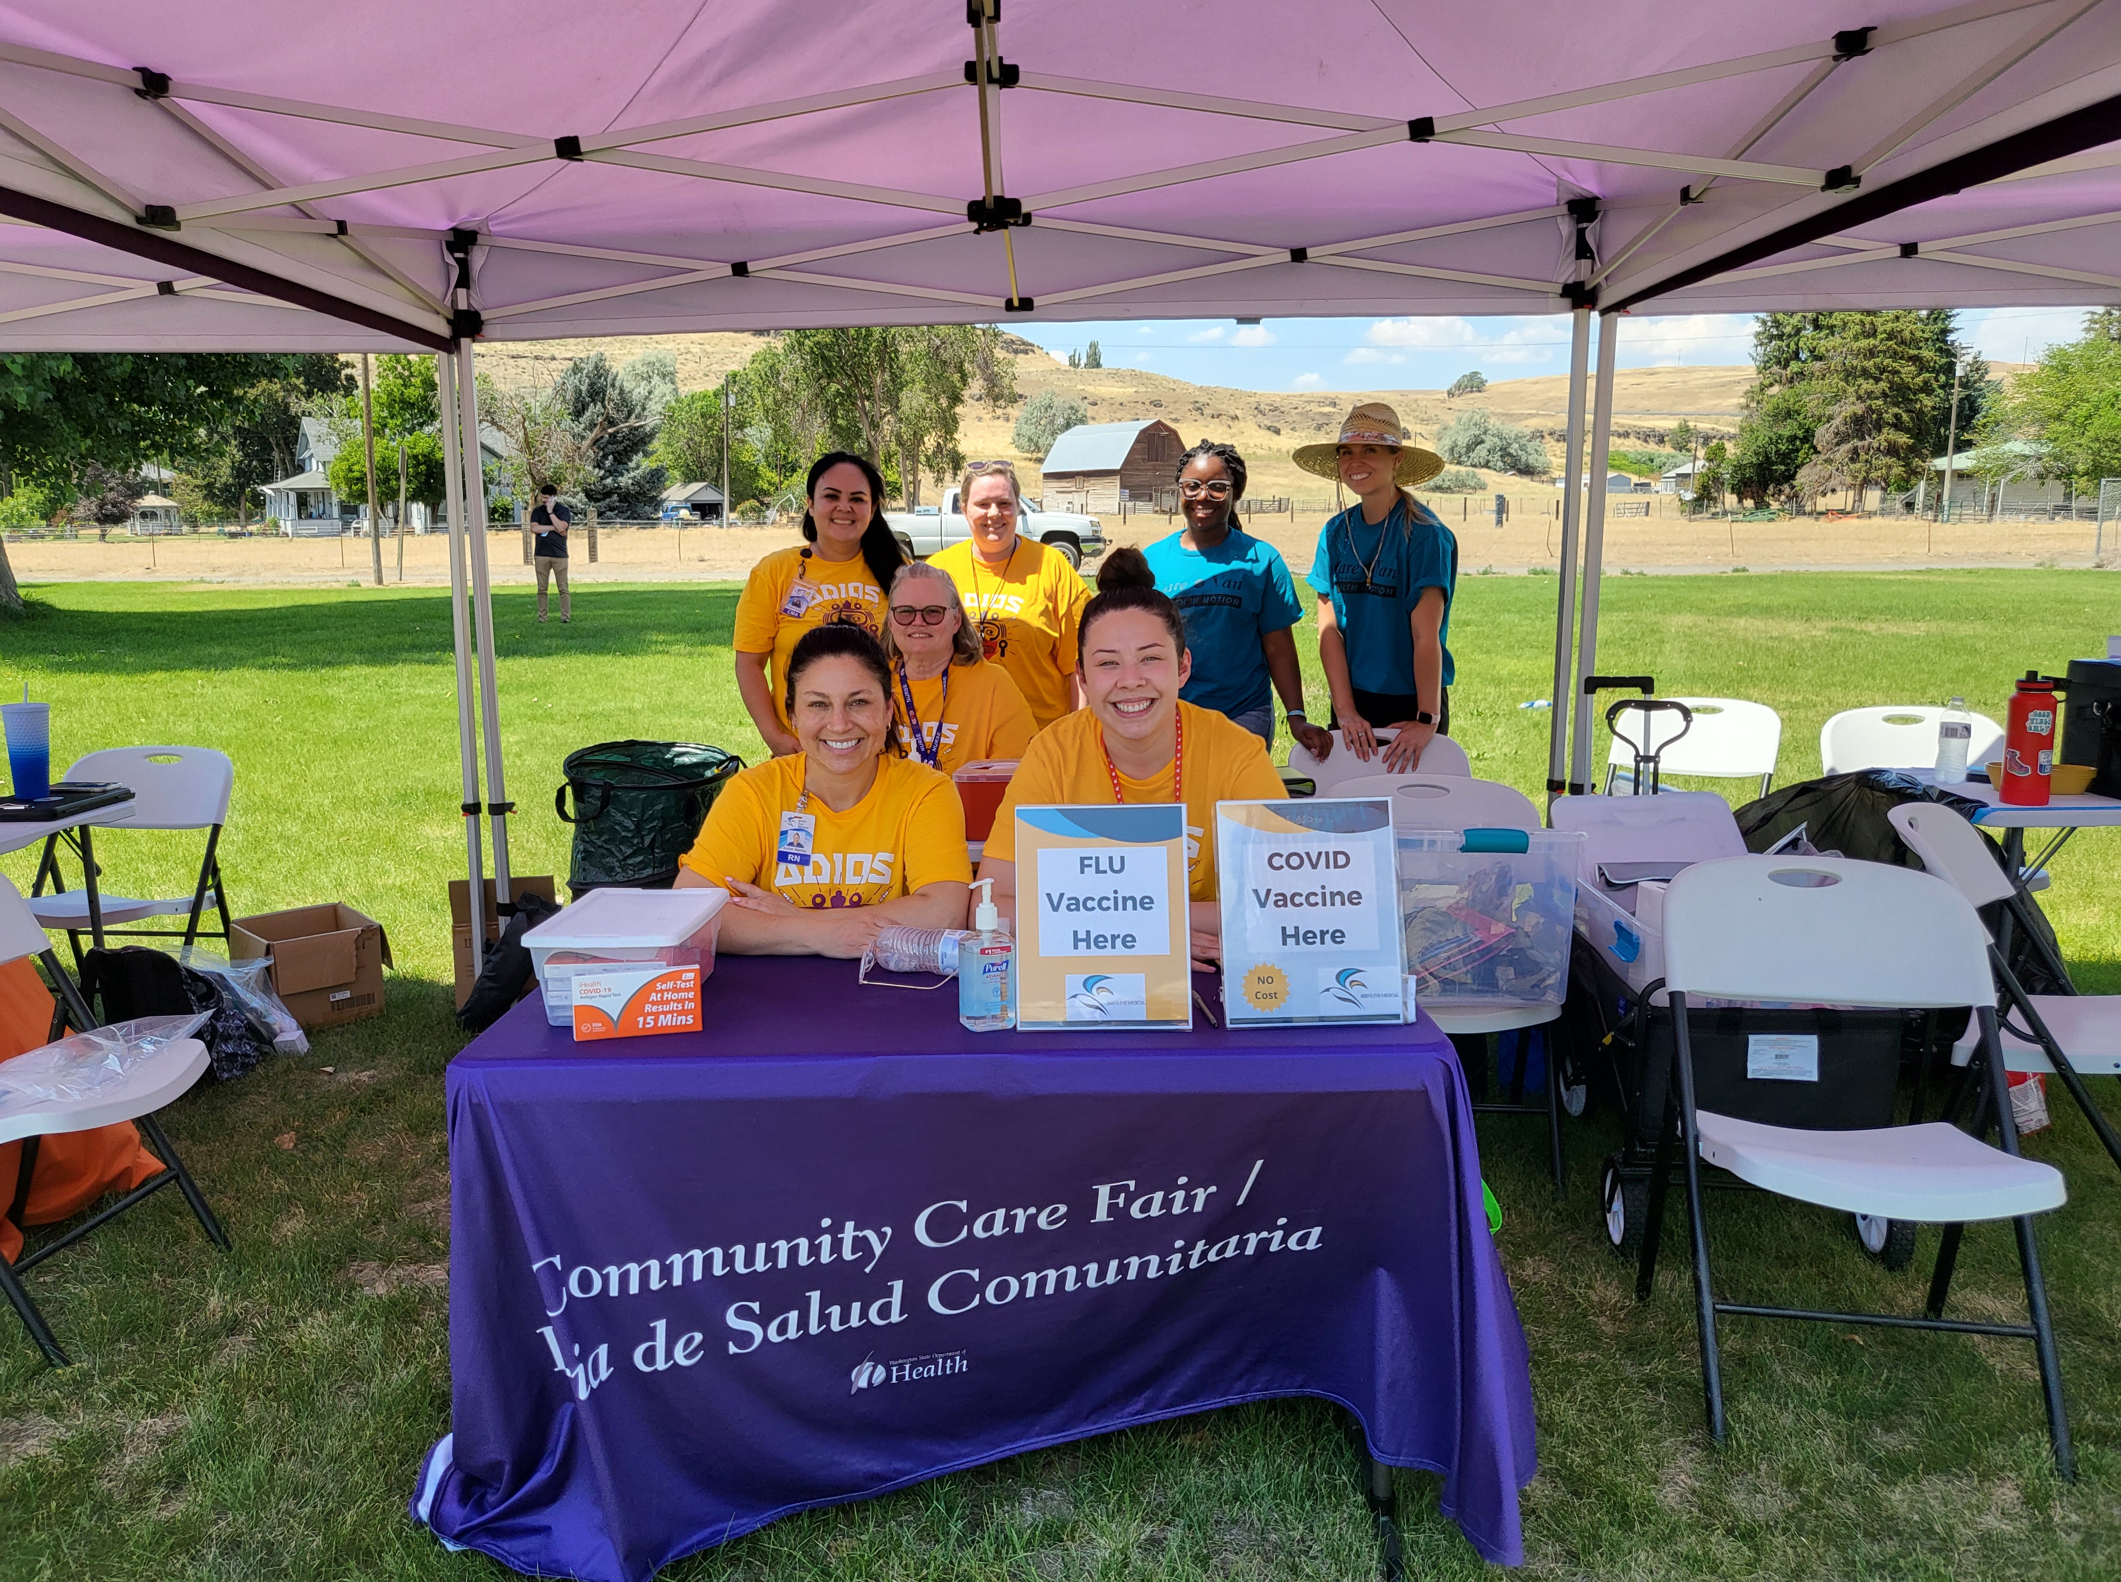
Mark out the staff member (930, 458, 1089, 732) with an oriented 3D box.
[{"bbox_3d":[-0.135,-0.128,4.324,0.470,1.550,0.340,0,10,0],"label":"staff member"}]

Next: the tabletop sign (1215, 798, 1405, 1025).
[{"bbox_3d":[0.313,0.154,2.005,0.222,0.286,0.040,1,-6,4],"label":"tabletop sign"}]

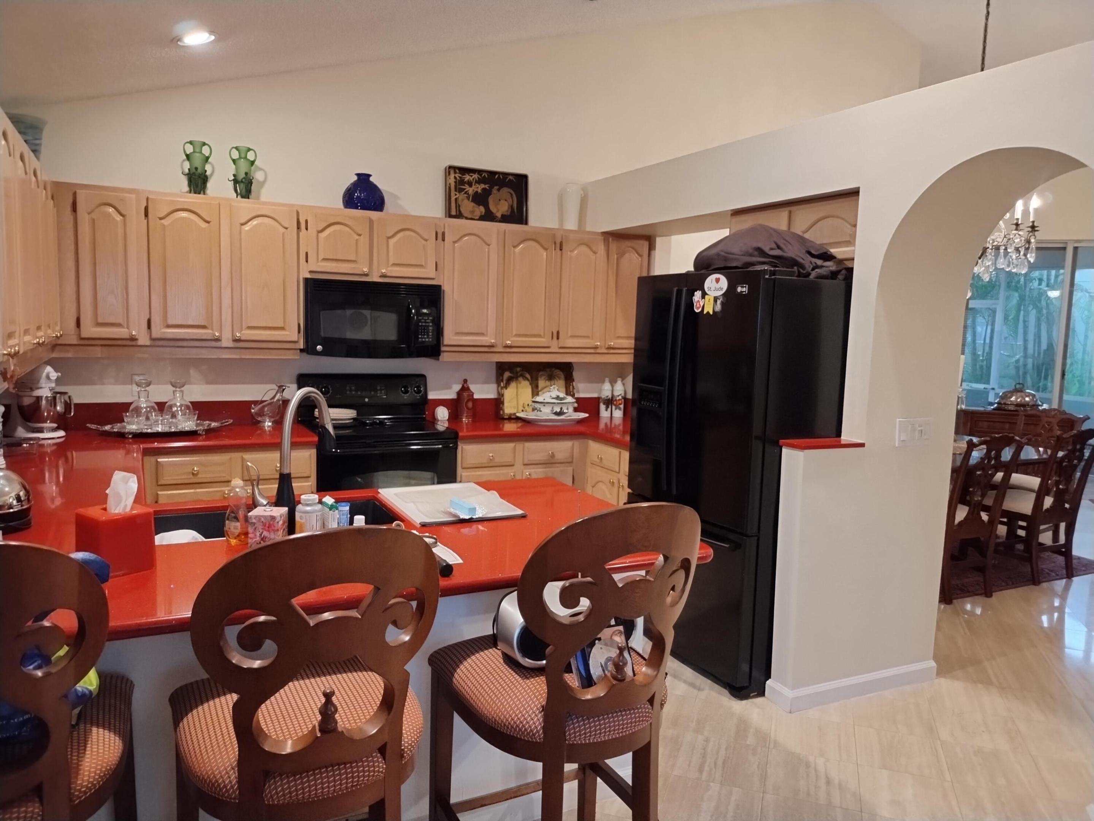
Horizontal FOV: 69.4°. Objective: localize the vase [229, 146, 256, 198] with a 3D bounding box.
[{"bbox_3d":[-1.592,-1.234,4.144,0.145,0.299,0.125,-2,7,-27],"label":"vase"}]

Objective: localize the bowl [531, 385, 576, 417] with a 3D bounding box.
[{"bbox_3d":[0.044,-0.056,5.056,0.301,0.211,0.235,1,6,-4],"label":"bowl"}]

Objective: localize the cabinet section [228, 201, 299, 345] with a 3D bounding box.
[{"bbox_3d":[-1.532,-0.720,4.239,0.336,0.701,0.300,-2,7,-27],"label":"cabinet section"}]

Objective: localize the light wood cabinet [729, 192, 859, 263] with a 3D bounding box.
[{"bbox_3d":[1.283,-0.798,3.696,0.370,0.307,0.865,-2,7,-27],"label":"light wood cabinet"}]

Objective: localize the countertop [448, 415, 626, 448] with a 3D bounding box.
[{"bbox_3d":[0.154,0.136,4.729,1.465,0.040,1.280,-1,6,-26],"label":"countertop"}]

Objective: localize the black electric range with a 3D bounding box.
[{"bbox_3d":[-0.978,0.418,4.522,0.760,1.205,0.695,-1,6,-26],"label":"black electric range"}]

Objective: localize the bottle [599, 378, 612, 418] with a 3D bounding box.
[{"bbox_3d":[0.403,-0.085,5.453,0.082,0.268,0.082,2,6,0],"label":"bottle"}]

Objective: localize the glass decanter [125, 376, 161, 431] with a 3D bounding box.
[{"bbox_3d":[-2.053,-0.035,4.030,0.151,0.258,0.151,-2,7,-27],"label":"glass decanter"}]

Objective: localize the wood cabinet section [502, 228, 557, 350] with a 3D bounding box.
[{"bbox_3d":[-0.176,-0.748,4.940,0.345,0.708,0.300,-2,7,-27],"label":"wood cabinet section"}]

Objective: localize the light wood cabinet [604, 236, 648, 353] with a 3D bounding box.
[{"bbox_3d":[0.449,-0.767,5.307,0.345,0.770,0.330,-1,6,-26],"label":"light wood cabinet"}]

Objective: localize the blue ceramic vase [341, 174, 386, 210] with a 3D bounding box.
[{"bbox_3d":[-1.027,-1.213,4.439,0.242,0.227,0.242,-2,7,-27],"label":"blue ceramic vase"}]

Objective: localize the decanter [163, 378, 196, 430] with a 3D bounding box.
[{"bbox_3d":[-1.956,-0.042,4.187,0.150,0.260,0.150,-1,6,-26],"label":"decanter"}]

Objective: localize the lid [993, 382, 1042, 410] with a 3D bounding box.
[{"bbox_3d":[4.508,-0.140,7.544,0.360,0.245,0.410,-1,7,-26],"label":"lid"}]

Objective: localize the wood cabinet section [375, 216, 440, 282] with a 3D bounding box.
[{"bbox_3d":[-0.850,-0.921,4.569,0.336,0.328,0.300,-2,7,-27],"label":"wood cabinet section"}]

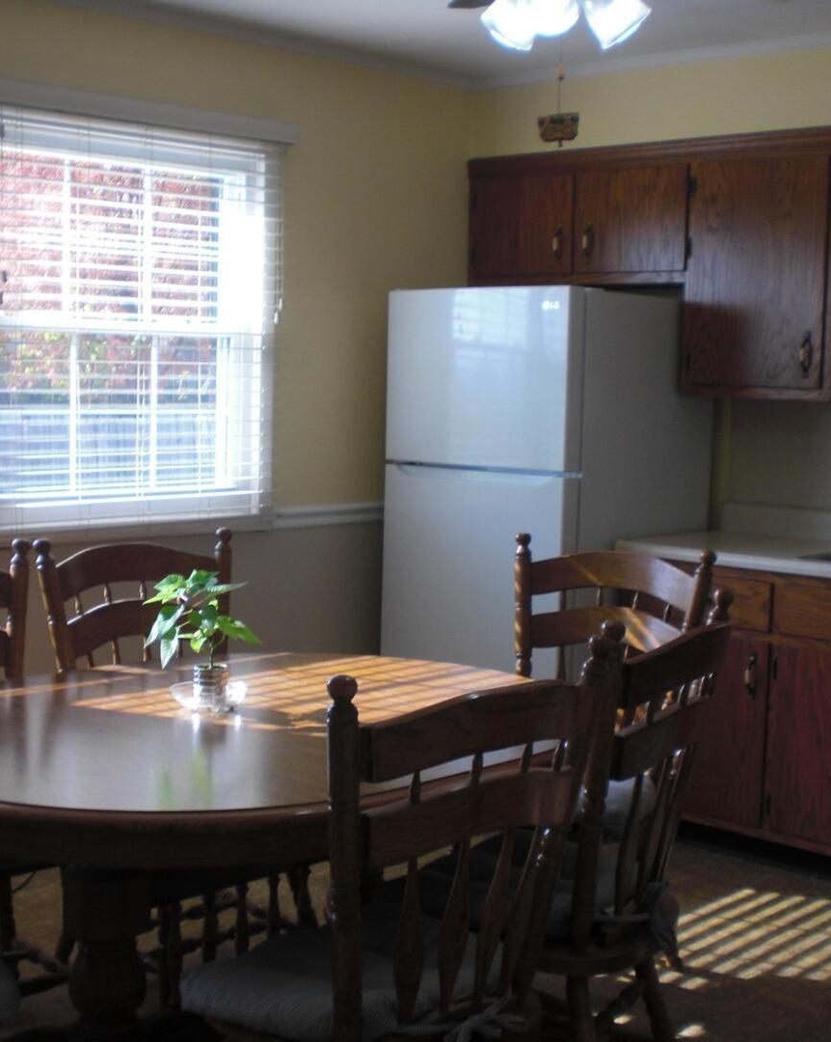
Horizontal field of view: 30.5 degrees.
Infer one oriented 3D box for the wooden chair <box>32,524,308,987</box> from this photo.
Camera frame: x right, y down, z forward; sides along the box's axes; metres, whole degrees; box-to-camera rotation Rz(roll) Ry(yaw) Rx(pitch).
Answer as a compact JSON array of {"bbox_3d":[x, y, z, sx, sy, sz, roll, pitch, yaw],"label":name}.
[{"bbox_3d":[-0.485,0.574,3.276,0.490,1.025,0.560,-3,8,-35],"label":"wooden chair"}]

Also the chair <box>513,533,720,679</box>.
[{"bbox_3d":[0.306,0.580,3.388,0.490,1.025,0.560,5,7,33],"label":"chair"}]

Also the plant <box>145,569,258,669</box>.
[{"bbox_3d":[-0.417,0.191,2.969,0.210,0.180,0.185,0,6,-8],"label":"plant"}]

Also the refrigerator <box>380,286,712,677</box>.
[{"bbox_3d":[0.423,0.095,4.948,0.710,1.660,0.800,7,8,40],"label":"refrigerator"}]

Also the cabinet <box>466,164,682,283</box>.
[{"bbox_3d":[0.615,-0.979,5.105,0.860,0.400,0.330,7,8,40],"label":"cabinet"}]

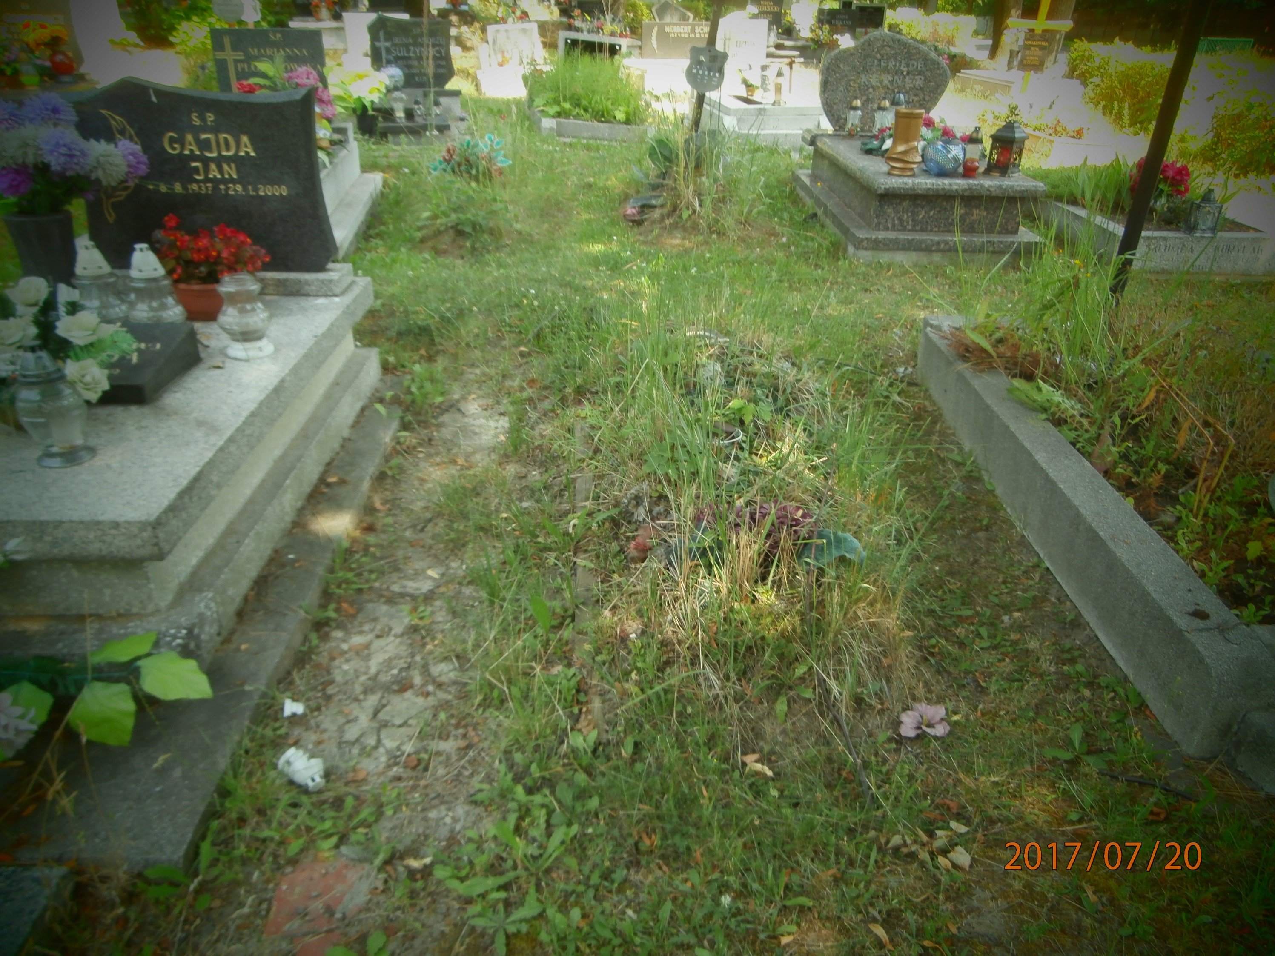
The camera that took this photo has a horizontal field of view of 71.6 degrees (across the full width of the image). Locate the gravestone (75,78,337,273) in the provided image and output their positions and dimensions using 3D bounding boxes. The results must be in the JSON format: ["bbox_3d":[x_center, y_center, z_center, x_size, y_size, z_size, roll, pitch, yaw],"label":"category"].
[{"bbox_3d":[-1.388,-0.961,2.824,0.790,0.576,0.100,0,28,-2],"label":"gravestone"}]

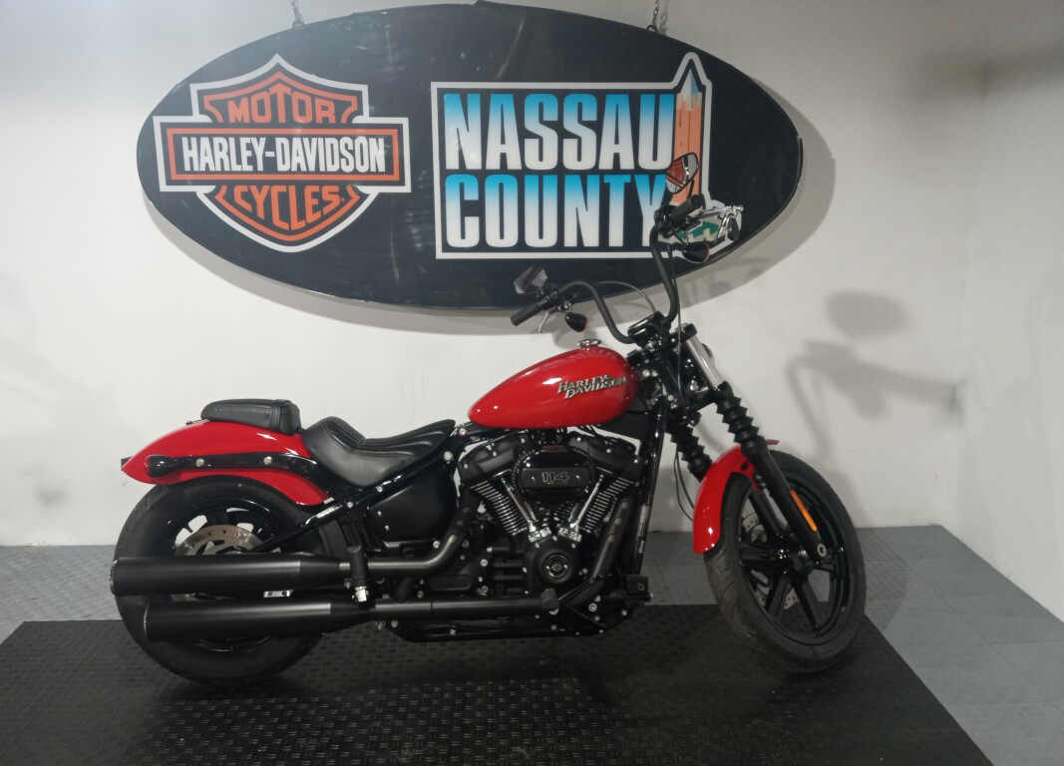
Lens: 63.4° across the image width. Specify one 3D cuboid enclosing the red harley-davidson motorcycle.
[{"bbox_3d":[-0.078,0.120,2.410,2.230,1.450,0.830,-1,13,-2],"label":"red harley-davidson motorcycle"}]

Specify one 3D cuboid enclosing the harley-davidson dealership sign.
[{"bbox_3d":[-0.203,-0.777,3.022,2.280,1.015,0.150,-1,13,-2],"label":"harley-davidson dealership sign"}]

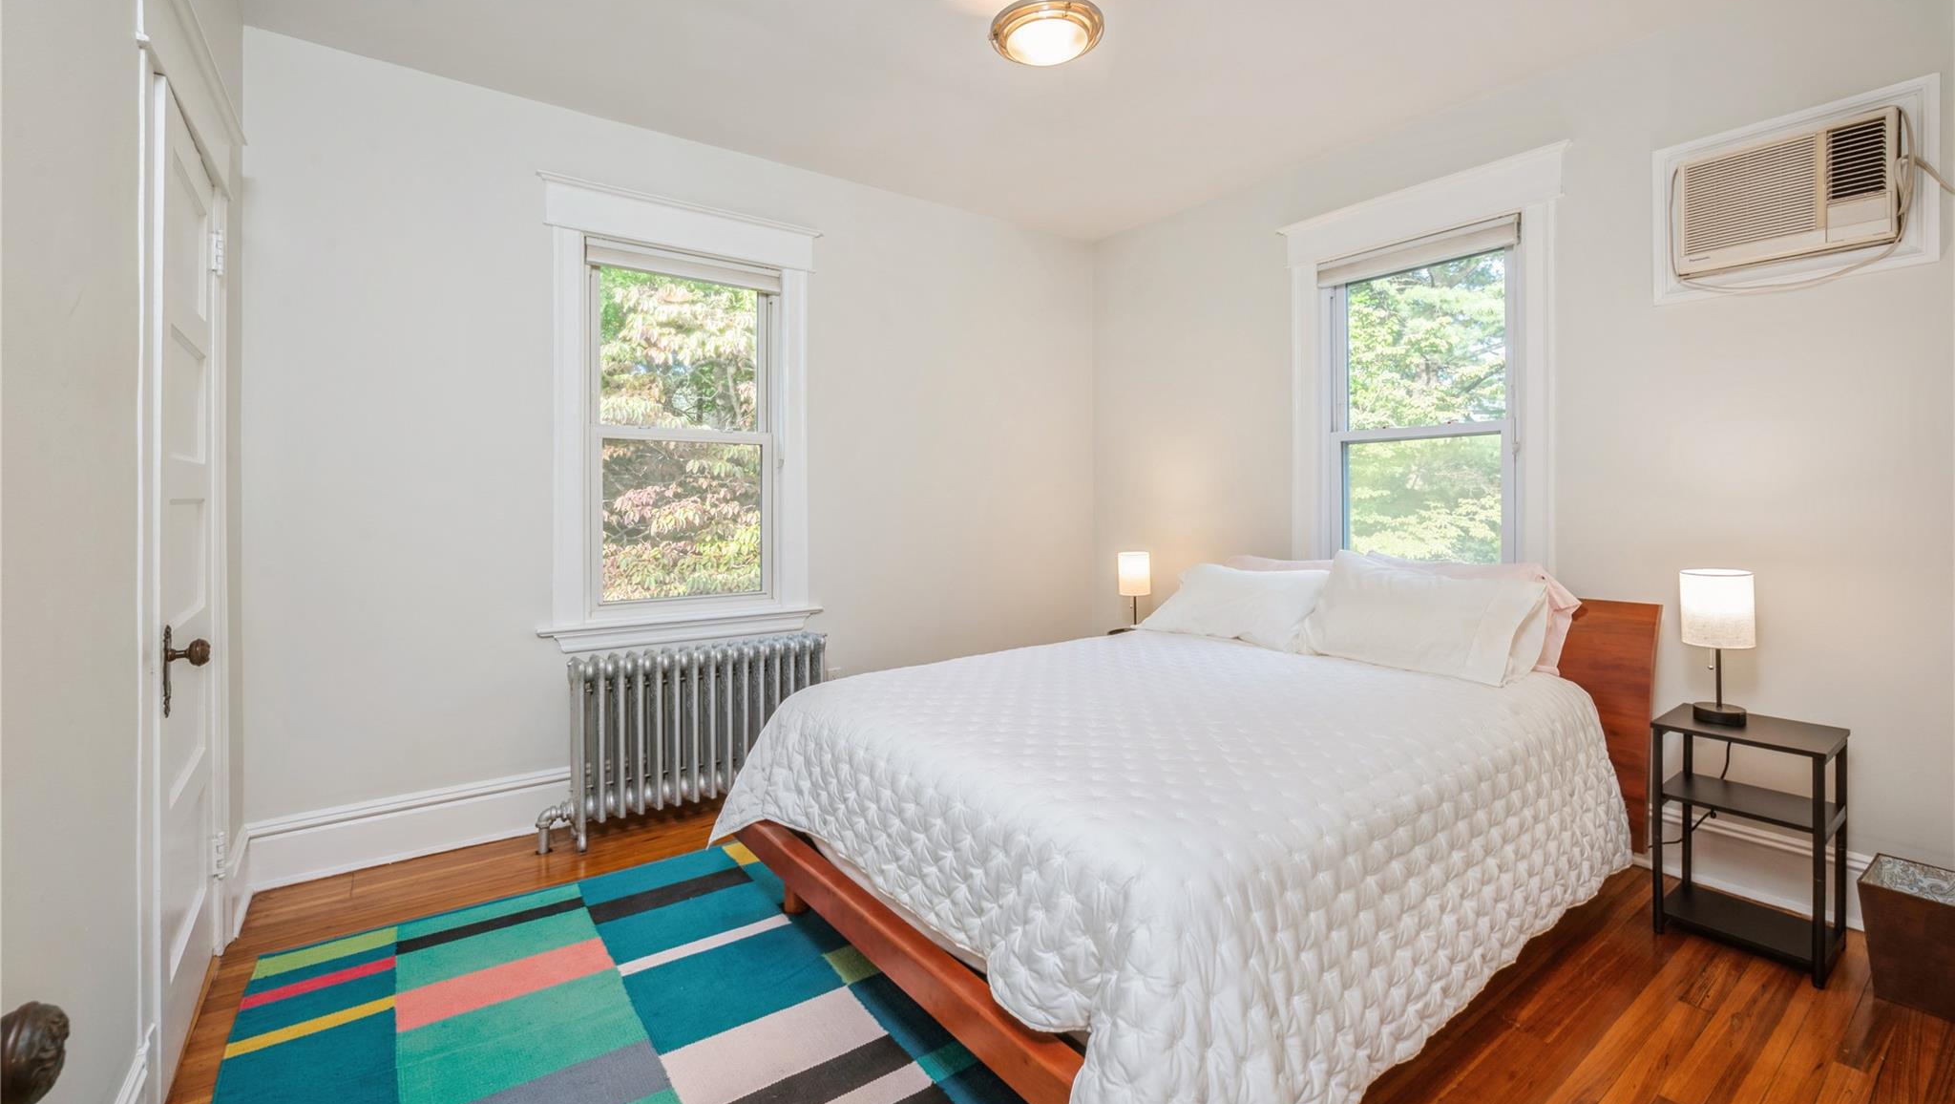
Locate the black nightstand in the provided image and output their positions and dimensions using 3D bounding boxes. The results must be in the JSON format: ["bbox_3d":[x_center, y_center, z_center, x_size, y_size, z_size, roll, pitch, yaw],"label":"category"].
[{"bbox_3d":[2.100,0.766,2.068,0.340,0.570,0.325,-1,2,-38],"label":"black nightstand"}]

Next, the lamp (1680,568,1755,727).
[{"bbox_3d":[2.105,0.267,2.168,0.150,0.415,0.150,-1,2,-38],"label":"lamp"}]

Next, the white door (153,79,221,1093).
[{"bbox_3d":[-1.797,0.068,1.728,0.045,2.010,0.670,-1,2,-38],"label":"white door"}]

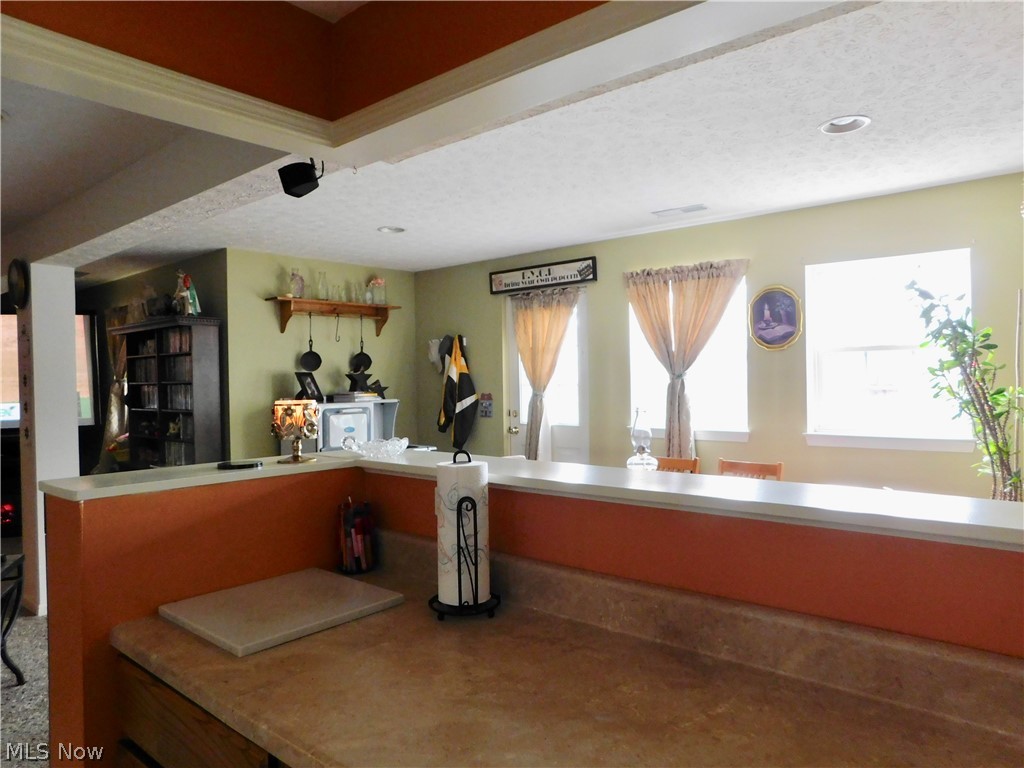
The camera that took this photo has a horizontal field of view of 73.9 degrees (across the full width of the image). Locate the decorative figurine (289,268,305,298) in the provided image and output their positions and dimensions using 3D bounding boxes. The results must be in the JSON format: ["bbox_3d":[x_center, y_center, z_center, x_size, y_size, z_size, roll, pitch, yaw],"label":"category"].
[{"bbox_3d":[-1.790,-0.829,5.651,0.110,0.250,0.110,-1,1,41],"label":"decorative figurine"}]

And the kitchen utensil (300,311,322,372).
[{"bbox_3d":[-1.719,-0.353,5.795,0.050,0.510,0.190,-1,1,41],"label":"kitchen utensil"}]

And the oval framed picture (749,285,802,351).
[{"bbox_3d":[1.721,-0.433,4.430,0.340,0.420,0.030,-1,1,41],"label":"oval framed picture"}]

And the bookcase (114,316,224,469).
[{"bbox_3d":[-2.905,0.442,5.696,1.360,1.877,0.330,-1,1,41],"label":"bookcase"}]

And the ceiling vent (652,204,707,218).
[{"bbox_3d":[1.078,-1.113,4.384,0.340,0.020,0.130,-1,1,41],"label":"ceiling vent"}]

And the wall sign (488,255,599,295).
[{"bbox_3d":[0.236,-0.898,5.700,1.130,0.185,0.030,-1,1,41],"label":"wall sign"}]

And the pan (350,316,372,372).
[{"bbox_3d":[-1.372,-0.358,6.197,0.050,0.515,0.195,-1,1,41],"label":"pan"}]

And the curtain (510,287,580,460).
[{"bbox_3d":[0.278,0.048,5.614,0.690,1.600,0.090,-1,1,41],"label":"curtain"}]

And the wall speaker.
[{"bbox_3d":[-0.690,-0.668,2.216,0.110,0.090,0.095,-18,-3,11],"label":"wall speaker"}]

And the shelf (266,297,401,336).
[{"bbox_3d":[-1.520,-0.574,5.959,0.180,0.285,1.275,-1,1,41],"label":"shelf"}]

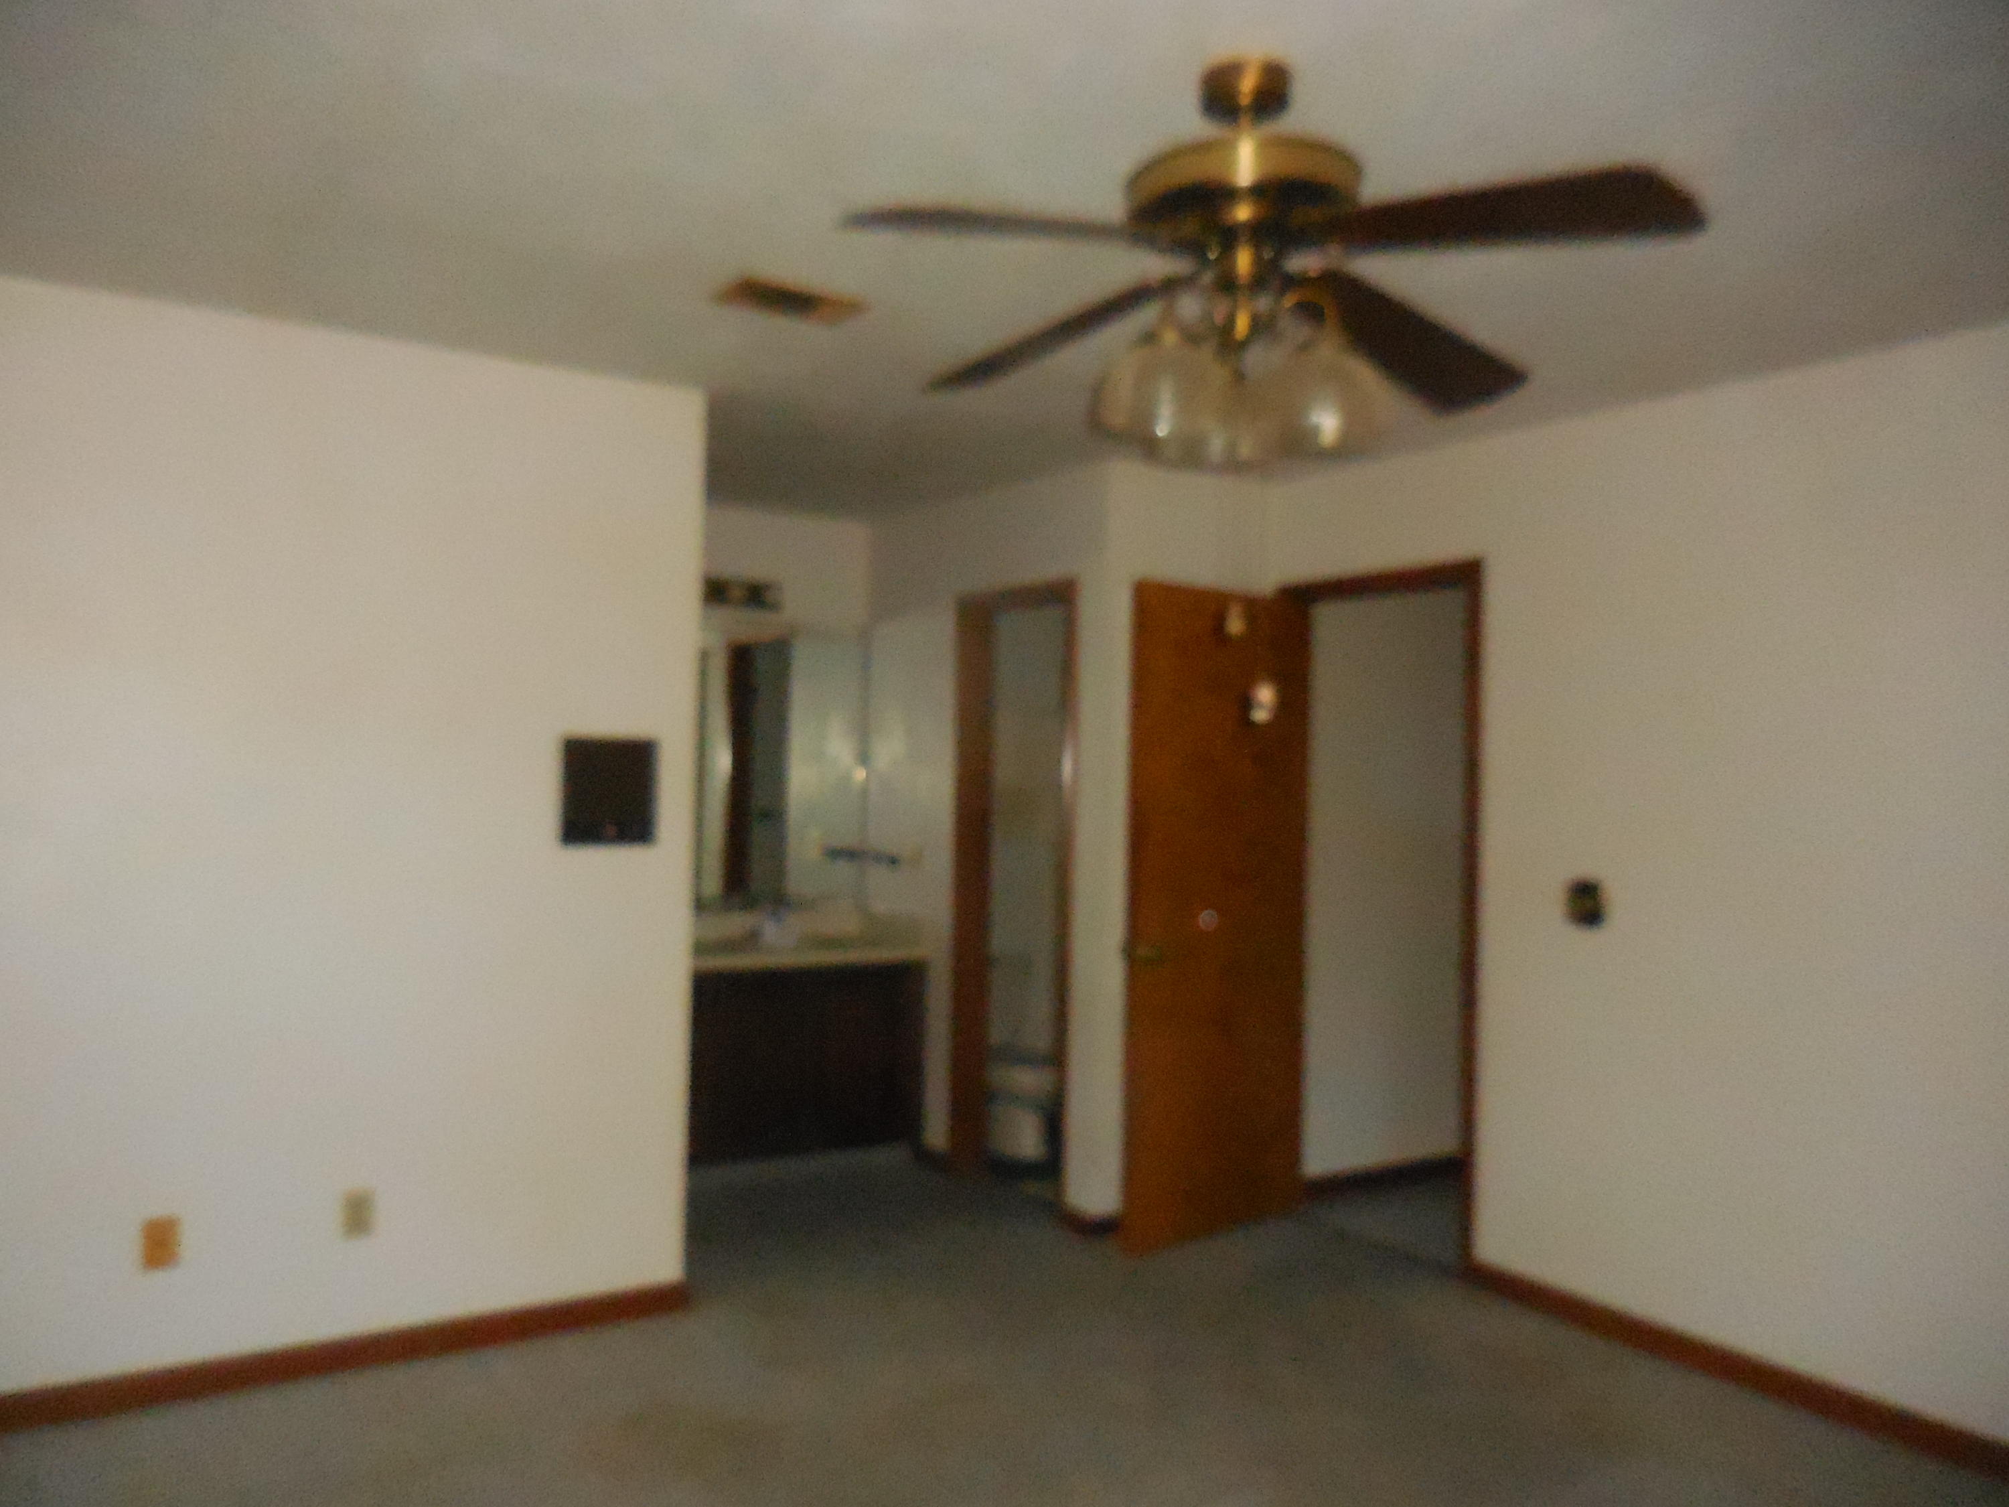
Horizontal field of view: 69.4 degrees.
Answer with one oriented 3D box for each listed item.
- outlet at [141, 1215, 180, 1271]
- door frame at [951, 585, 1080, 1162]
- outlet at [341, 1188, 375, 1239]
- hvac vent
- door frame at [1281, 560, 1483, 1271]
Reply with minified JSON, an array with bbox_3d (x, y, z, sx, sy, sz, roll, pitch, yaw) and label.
[{"bbox_3d":[-1.866,1.087,3.211,0.074,0.122,0.015,1,0,-32],"label":"outlet"},{"bbox_3d":[0.057,0.462,5.040,0.130,2.070,0.770,1,0,-32],"label":"door frame"},{"bbox_3d":[-1.525,1.090,3.424,0.074,0.122,0.015,1,0,-32],"label":"outlet"},{"bbox_3d":[-0.452,-0.952,3.092,0.280,0.025,0.190,1,0,-32],"label":"hvac vent"},{"bbox_3d":[1.185,0.479,4.585,0.130,2.080,0.860,1,0,-32],"label":"door frame"}]

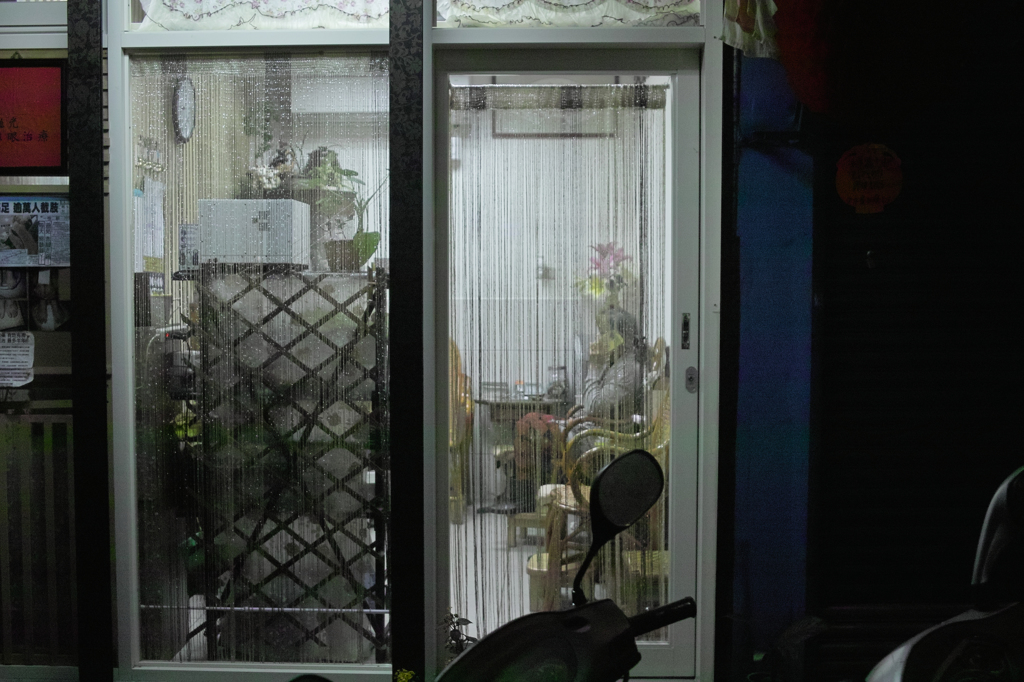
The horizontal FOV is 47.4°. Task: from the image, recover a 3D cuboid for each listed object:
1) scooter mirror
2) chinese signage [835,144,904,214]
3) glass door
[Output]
[{"bbox_3d":[0.184,0.325,2.030,0.143,0.257,0.080,-1,3,-23],"label":"scooter mirror"},{"bbox_3d":[1.226,-0.557,3.997,0.226,0.247,0.020,0,3,1],"label":"chinese signage"},{"bbox_3d":[0.193,0.090,3.954,0.891,2.120,0.050,0,3,1],"label":"glass door"}]

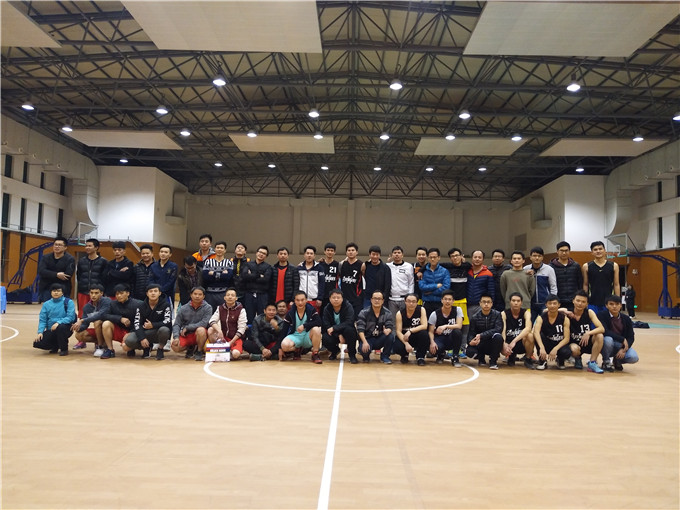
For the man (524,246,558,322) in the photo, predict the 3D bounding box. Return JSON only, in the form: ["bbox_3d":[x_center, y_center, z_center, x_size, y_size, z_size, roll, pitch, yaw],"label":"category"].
[{"bbox_3d":[3.221,0.759,8.185,0.560,1.799,0.340,0,-4,21],"label":"man"}]

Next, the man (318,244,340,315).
[{"bbox_3d":[-0.169,0.697,8.273,0.520,1.791,0.320,1,-4,0],"label":"man"}]

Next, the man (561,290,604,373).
[{"bbox_3d":[3.414,1.052,7.217,0.630,1.084,0.720,-1,-5,25],"label":"man"}]

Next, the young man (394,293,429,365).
[{"bbox_3d":[1.041,1.060,7.437,0.520,0.996,0.700,1,-4,4],"label":"young man"}]

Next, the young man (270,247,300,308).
[{"bbox_3d":[-0.905,0.730,8.367,0.510,1.711,0.320,1,-4,-2],"label":"young man"}]

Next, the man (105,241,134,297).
[{"bbox_3d":[-3.621,0.652,8.369,0.530,1.752,0.360,2,-4,-13],"label":"man"}]

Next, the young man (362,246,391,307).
[{"bbox_3d":[0.610,0.735,8.293,0.500,1.752,0.320,1,-4,8],"label":"young man"}]

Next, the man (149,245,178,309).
[{"bbox_3d":[-2.867,0.684,8.299,0.500,1.699,0.320,2,-4,-6],"label":"man"}]

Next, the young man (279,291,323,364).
[{"bbox_3d":[-0.556,1.022,7.381,0.620,0.980,0.750,1,-4,-2],"label":"young man"}]

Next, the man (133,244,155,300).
[{"bbox_3d":[-3.204,0.678,8.444,0.520,1.700,0.330,2,-4,-15],"label":"man"}]

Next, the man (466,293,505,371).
[{"bbox_3d":[2.106,1.075,7.393,0.540,1.004,0.720,0,-5,22],"label":"man"}]

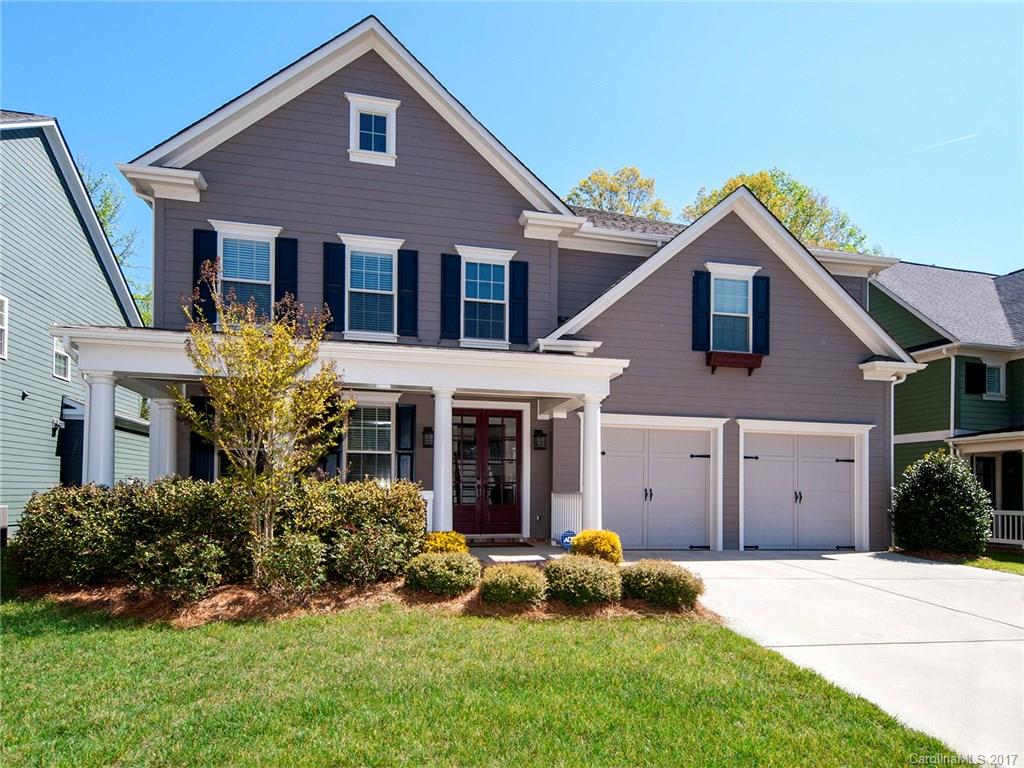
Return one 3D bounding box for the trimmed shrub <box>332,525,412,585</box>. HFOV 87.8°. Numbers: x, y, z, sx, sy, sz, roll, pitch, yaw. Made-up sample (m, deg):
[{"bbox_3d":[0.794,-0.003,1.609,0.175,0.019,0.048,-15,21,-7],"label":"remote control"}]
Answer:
[{"bbox_3d":[-1.616,1.978,6.200,0.899,0.629,0.899,1,-4,-11],"label":"trimmed shrub"}]

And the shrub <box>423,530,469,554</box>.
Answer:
[{"bbox_3d":[-0.880,2.150,7.100,0.640,0.470,0.600,2,-6,-12],"label":"shrub"}]

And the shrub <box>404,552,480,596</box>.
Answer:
[{"bbox_3d":[-0.840,2.280,6.400,0.910,0.520,0.850,2,-6,-12],"label":"shrub"}]

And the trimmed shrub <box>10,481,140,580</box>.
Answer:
[{"bbox_3d":[-5.000,1.740,6.150,1.200,1.130,1.150,2,-6,-12],"label":"trimmed shrub"}]

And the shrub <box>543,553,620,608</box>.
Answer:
[{"bbox_3d":[0.843,2.348,6.400,0.900,0.550,0.850,1,-4,-11],"label":"shrub"}]

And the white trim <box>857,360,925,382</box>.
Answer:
[{"bbox_3d":[7.850,-0.260,11.000,1.500,0.450,0.500,2,-6,-12],"label":"white trim"}]

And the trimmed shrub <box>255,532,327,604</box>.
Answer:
[{"bbox_3d":[-2.424,2.015,5.850,0.729,0.724,0.729,1,-4,-11],"label":"trimmed shrub"}]

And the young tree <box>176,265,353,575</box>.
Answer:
[{"bbox_3d":[-2.870,0.433,6.150,1.920,3.620,1.850,1,-4,-11],"label":"young tree"}]

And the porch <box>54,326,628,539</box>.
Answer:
[{"bbox_3d":[-2.150,0.950,8.400,7.350,3.000,2.500,2,-6,-12],"label":"porch"}]

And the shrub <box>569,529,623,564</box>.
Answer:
[{"bbox_3d":[1.118,2.222,7.150,0.710,0.540,0.680,1,-4,-11],"label":"shrub"}]

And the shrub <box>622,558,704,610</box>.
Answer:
[{"bbox_3d":[1.680,2.230,5.950,0.900,0.550,0.850,2,-6,-12],"label":"shrub"}]

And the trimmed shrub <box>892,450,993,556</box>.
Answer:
[{"bbox_3d":[8.520,2.380,10.600,1.600,2.100,1.550,2,-6,-12],"label":"trimmed shrub"}]

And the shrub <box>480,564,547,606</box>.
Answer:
[{"bbox_3d":[0.018,2.412,6.400,0.790,0.450,0.750,1,-4,-11],"label":"shrub"}]

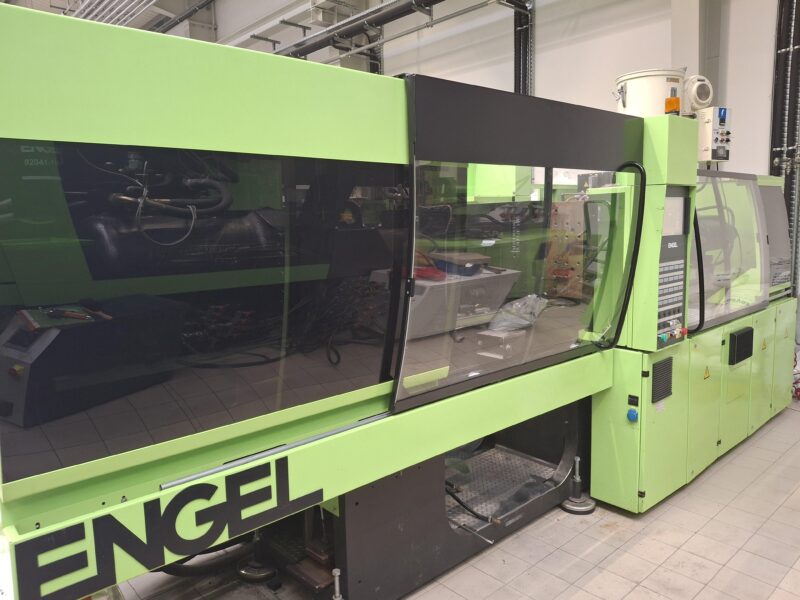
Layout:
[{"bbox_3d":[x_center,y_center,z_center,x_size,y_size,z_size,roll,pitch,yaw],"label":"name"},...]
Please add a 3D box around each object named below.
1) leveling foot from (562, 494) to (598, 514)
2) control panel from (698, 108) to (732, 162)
[{"bbox_3d":[0.979,1.105,3.169,0.186,0.060,0.186,-2,8,0],"label":"leveling foot"},{"bbox_3d":[2.225,-1.164,4.100,0.173,0.367,0.135,-5,8,-22],"label":"control panel"}]

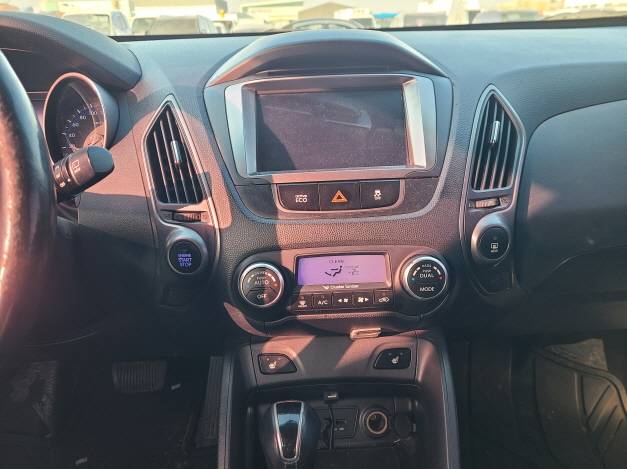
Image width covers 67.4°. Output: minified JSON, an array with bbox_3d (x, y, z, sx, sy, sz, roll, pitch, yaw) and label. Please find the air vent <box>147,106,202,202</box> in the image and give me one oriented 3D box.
[{"bbox_3d":[-0.158,-0.090,0.535,0.049,0.108,0.030,-11,-5,10],"label":"air vent"}]

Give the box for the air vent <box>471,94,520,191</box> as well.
[{"bbox_3d":[0.208,-0.105,0.540,0.047,0.106,0.030,5,-5,-9],"label":"air vent"}]

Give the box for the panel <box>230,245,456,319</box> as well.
[{"bbox_3d":[0.031,0.054,0.505,0.230,0.072,0.035,-2,-2,1],"label":"panel"}]

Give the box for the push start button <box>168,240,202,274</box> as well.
[{"bbox_3d":[-0.140,0.025,0.515,0.036,0.036,0.015,-1,-1,10],"label":"push start button"}]

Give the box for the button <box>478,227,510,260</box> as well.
[{"bbox_3d":[0.202,0.010,0.525,0.034,0.036,0.015,-1,-2,-10],"label":"button"}]

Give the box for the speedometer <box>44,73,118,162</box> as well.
[{"bbox_3d":[-0.276,-0.130,0.565,0.105,0.115,0.045,1,1,6],"label":"speedometer"}]

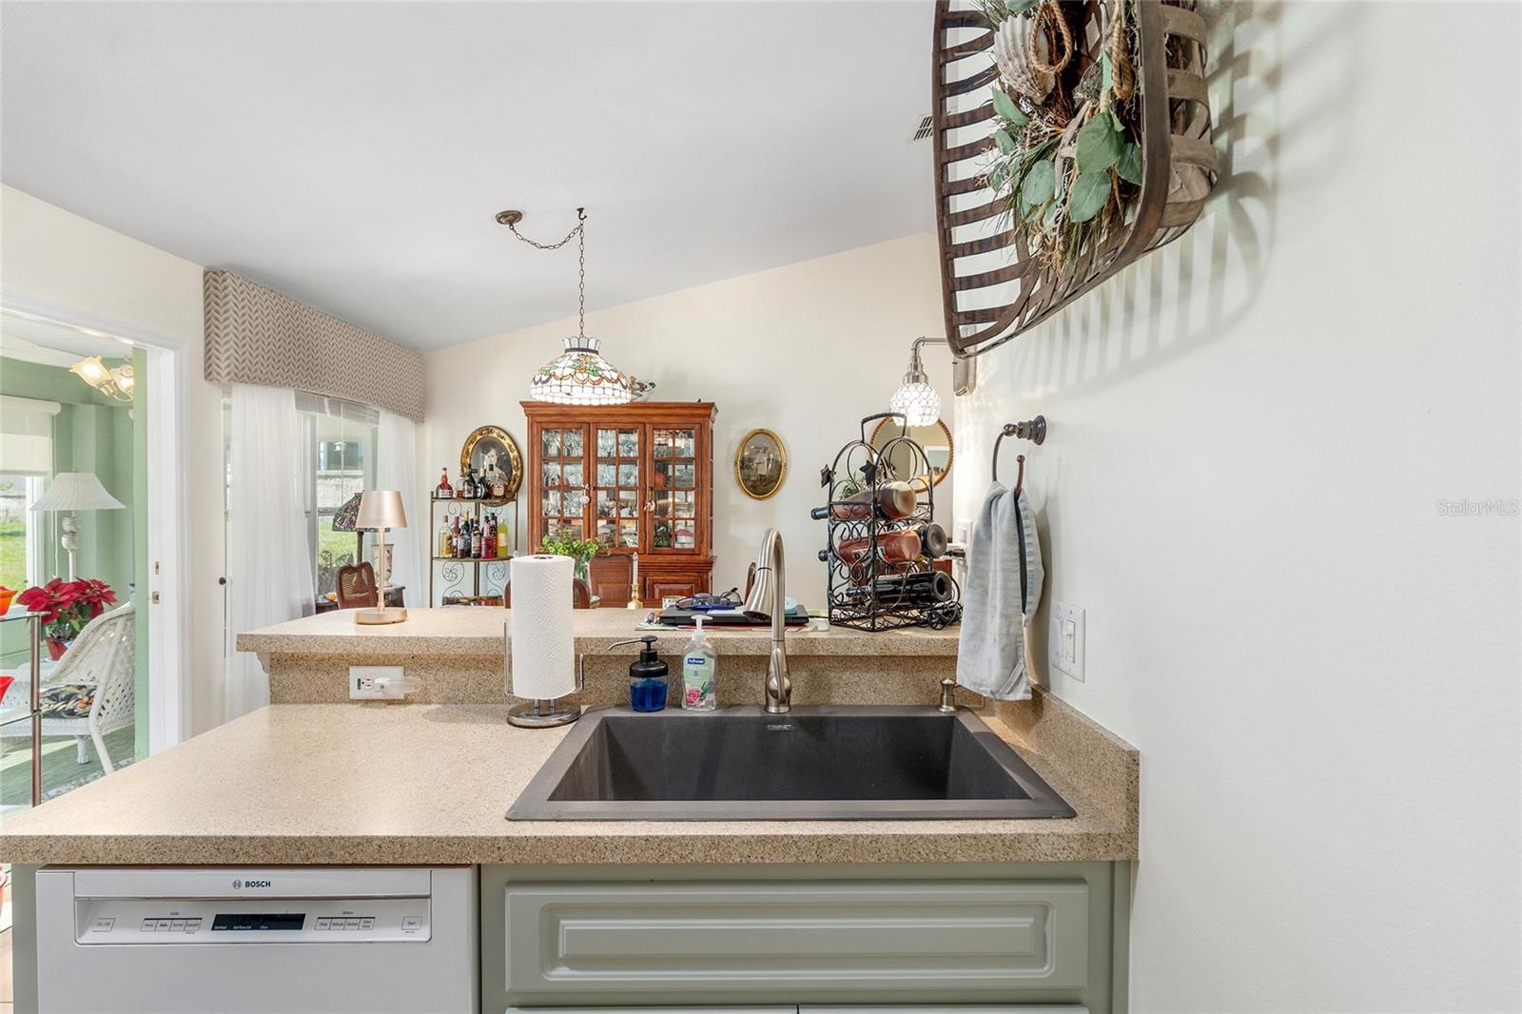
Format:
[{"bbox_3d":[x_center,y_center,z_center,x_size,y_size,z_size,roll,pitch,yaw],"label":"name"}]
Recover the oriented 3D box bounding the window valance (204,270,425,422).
[{"bbox_3d":[-2.478,-0.834,3.975,0.143,0.510,1.750,0,0,0],"label":"window valance"}]

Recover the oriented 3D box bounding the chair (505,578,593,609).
[{"bbox_3d":[-0.900,0.819,3.070,0.500,1.055,0.560,0,0,0],"label":"chair"}]

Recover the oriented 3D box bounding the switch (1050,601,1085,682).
[{"bbox_3d":[0.505,0.220,1.117,0.012,0.117,0.116,0,0,0],"label":"switch"}]

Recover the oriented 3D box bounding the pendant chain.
[{"bbox_3d":[-1.035,-1.141,3.280,0.390,0.640,0.060,0,0,0],"label":"pendant chain"}]

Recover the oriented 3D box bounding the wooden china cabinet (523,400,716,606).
[{"bbox_3d":[-0.945,0.324,4.620,1.270,2.040,0.420,0,0,0],"label":"wooden china cabinet"}]

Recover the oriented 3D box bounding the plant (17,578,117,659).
[{"bbox_3d":[-4.100,0.669,4.000,0.430,0.490,0.430,0,0,0],"label":"plant"}]

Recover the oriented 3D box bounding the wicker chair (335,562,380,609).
[{"bbox_3d":[-1.840,0.818,3.450,0.570,1.055,0.530,0,0,5],"label":"wicker chair"}]

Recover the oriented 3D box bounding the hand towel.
[{"bbox_3d":[0.424,0.129,1.205,0.105,0.387,0.210,0,0,0],"label":"hand towel"}]

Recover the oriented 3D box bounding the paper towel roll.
[{"bbox_3d":[-0.463,0.246,1.430,0.138,0.281,0.138,0,0,0],"label":"paper towel roll"}]

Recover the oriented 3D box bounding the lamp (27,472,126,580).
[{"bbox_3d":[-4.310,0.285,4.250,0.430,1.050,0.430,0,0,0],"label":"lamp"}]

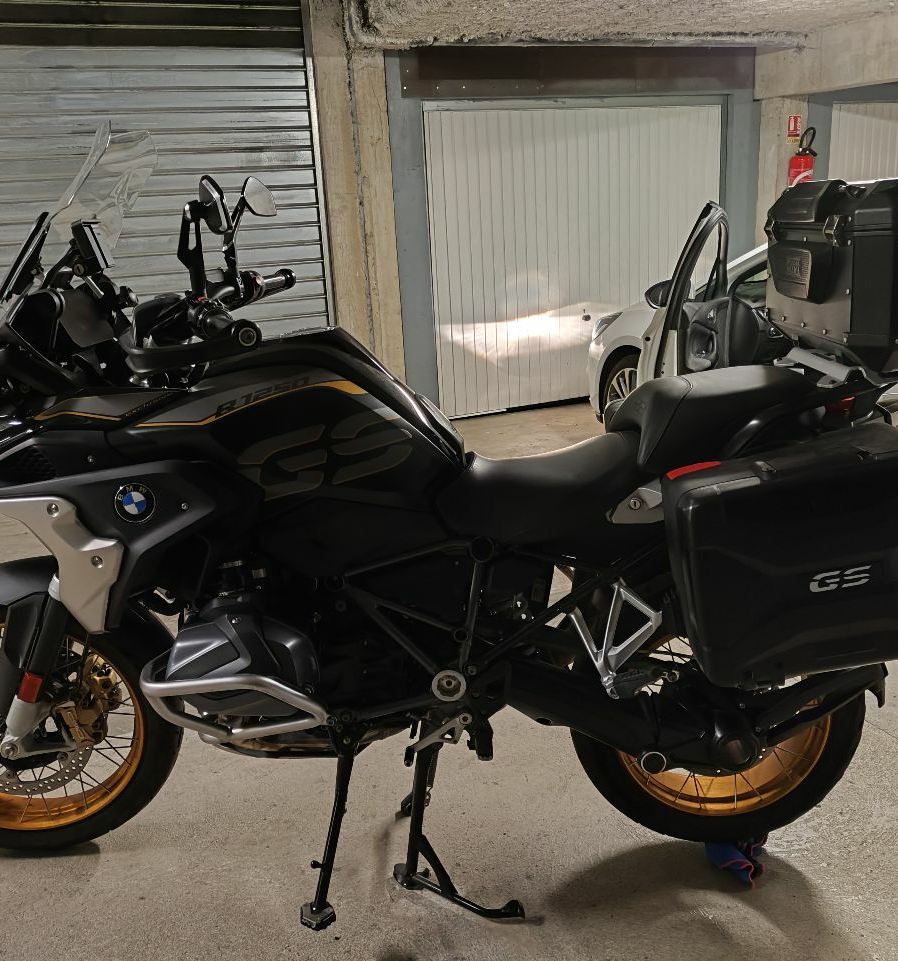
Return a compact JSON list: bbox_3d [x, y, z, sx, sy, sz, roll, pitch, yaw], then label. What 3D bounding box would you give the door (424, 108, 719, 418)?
[{"bbox_3d":[0.987,-1.689,6.692,2.363,2.181,0.060,-8,16,-17],"label":"door"}]

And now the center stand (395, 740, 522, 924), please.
[{"bbox_3d":[0.021,0.682,1.969,0.270,0.335,0.410,-1,15,1],"label":"center stand"}]

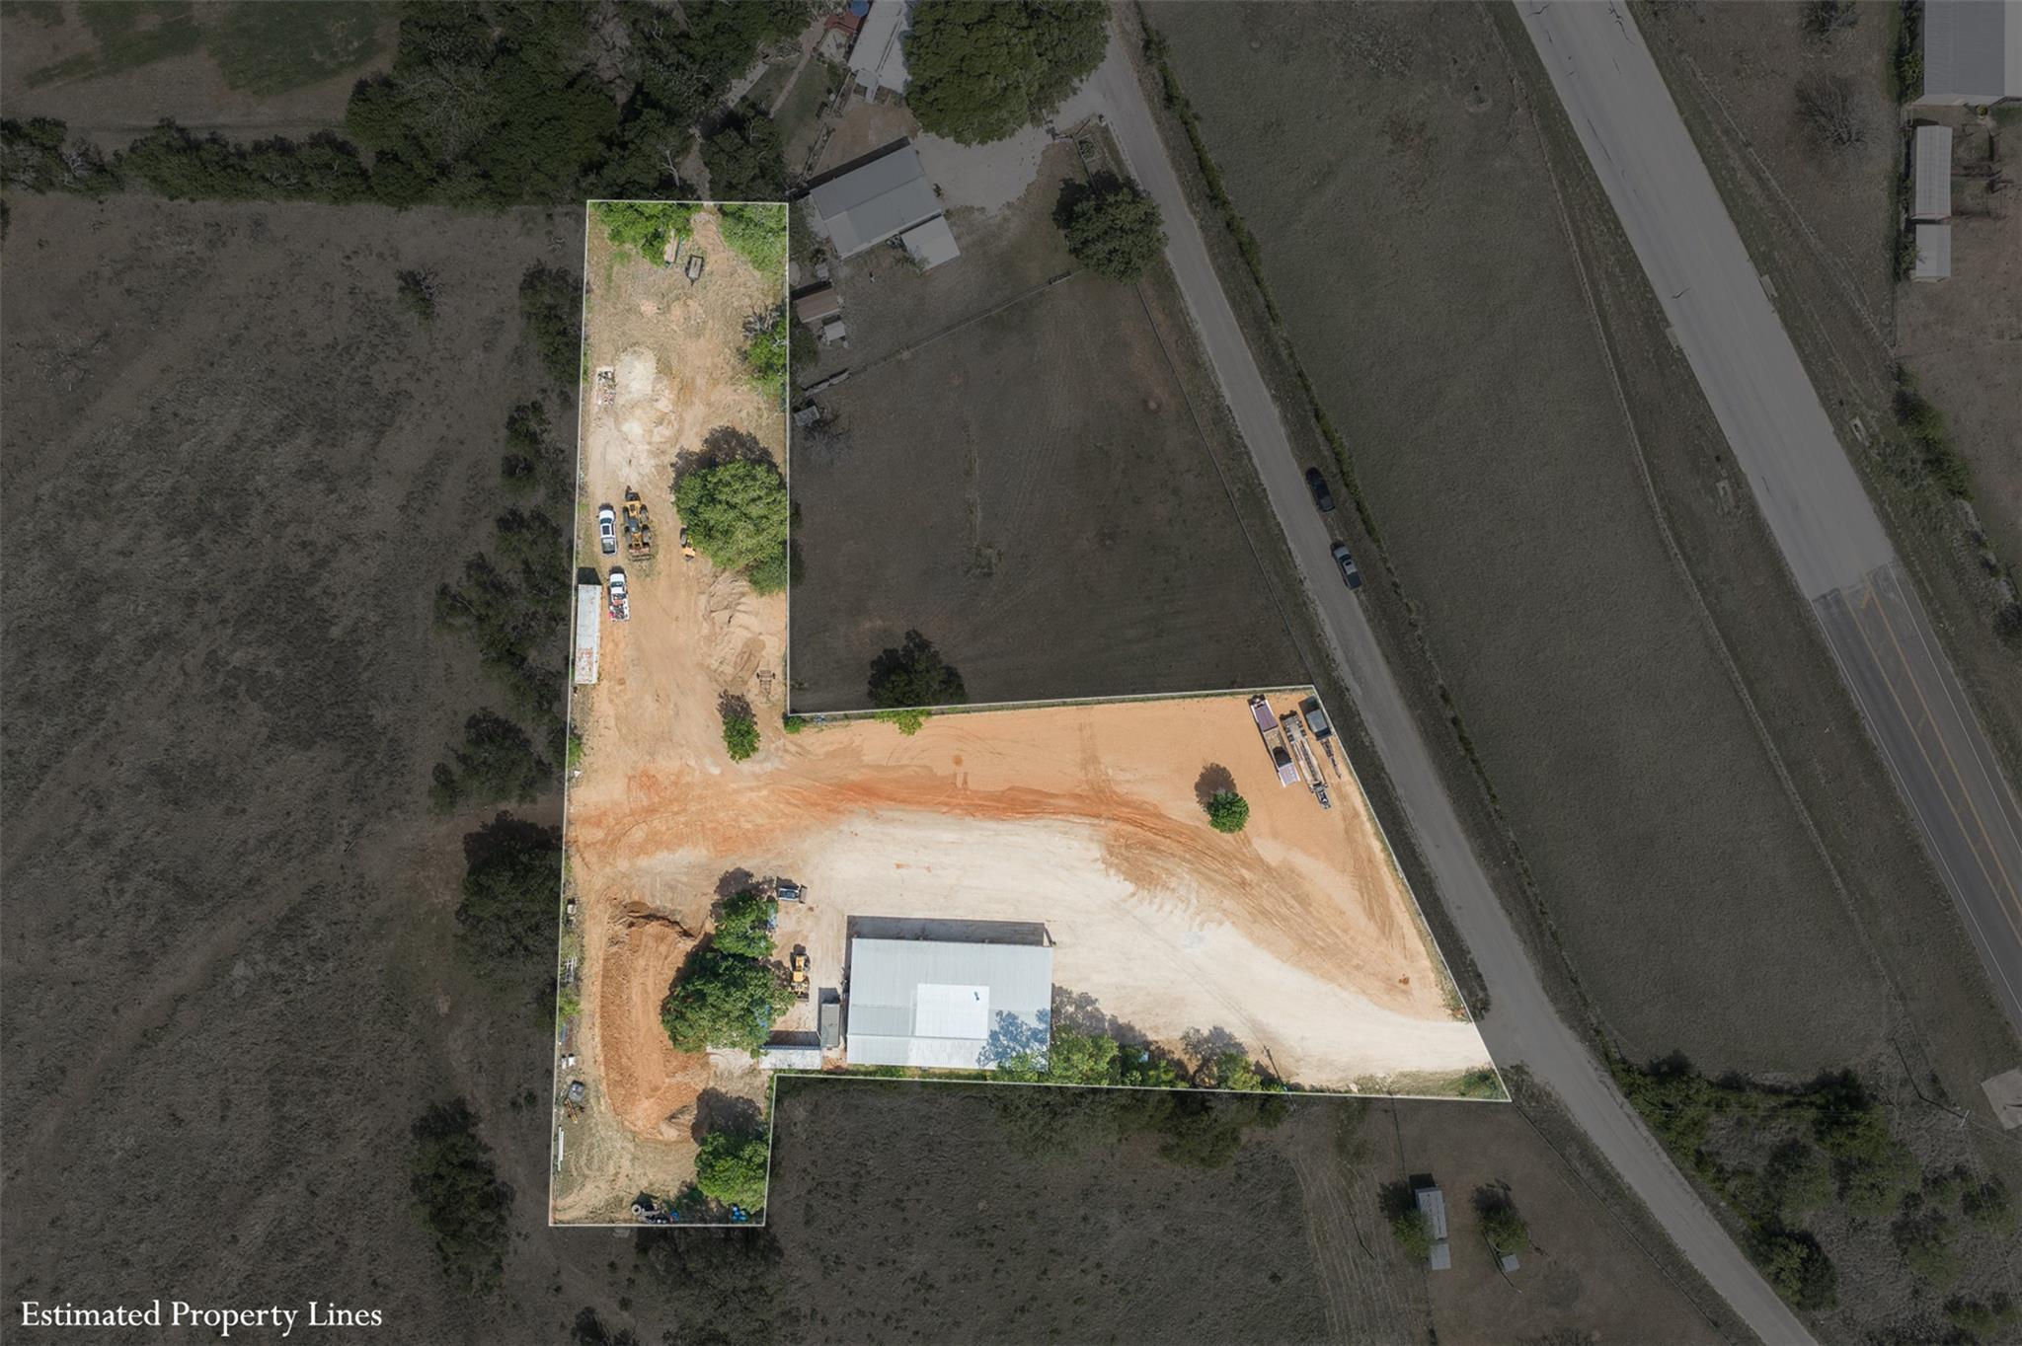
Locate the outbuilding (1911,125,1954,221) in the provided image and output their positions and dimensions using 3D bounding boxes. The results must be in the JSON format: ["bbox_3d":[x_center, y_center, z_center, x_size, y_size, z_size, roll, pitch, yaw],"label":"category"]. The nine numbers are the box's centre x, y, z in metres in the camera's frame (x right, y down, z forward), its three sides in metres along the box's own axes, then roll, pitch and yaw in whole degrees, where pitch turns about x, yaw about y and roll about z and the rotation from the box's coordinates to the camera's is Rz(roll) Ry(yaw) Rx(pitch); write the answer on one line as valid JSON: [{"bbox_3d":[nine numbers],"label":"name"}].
[{"bbox_3d":[128.440,-69.850,219.550,4.850,2.900,12.400,1,90,0],"label":"outbuilding"}]

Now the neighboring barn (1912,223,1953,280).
[{"bbox_3d":[128.330,-58.780,219.550,4.850,2.900,7.200,1,90,0],"label":"neighboring barn"}]

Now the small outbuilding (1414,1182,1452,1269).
[{"bbox_3d":[58.970,77.570,219.800,3.100,2.400,11.000,-7,90,0],"label":"small outbuilding"}]

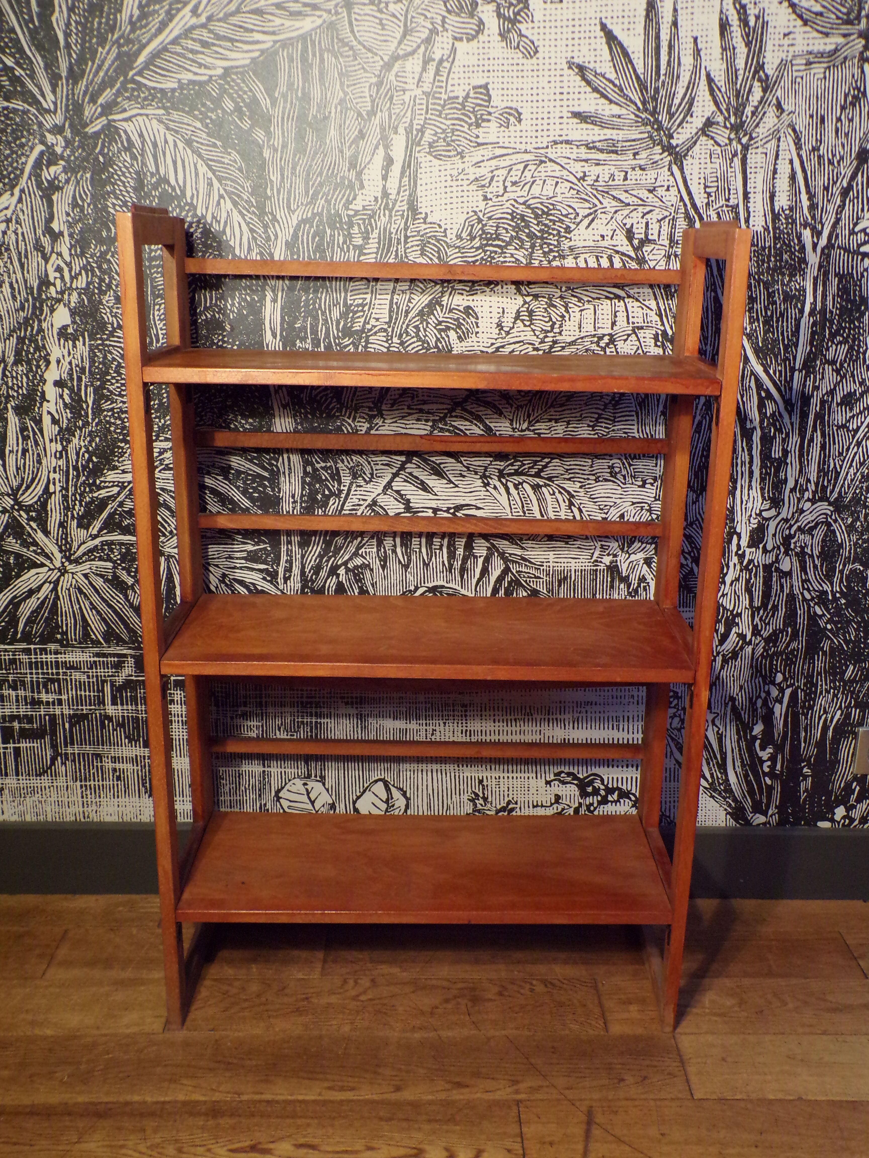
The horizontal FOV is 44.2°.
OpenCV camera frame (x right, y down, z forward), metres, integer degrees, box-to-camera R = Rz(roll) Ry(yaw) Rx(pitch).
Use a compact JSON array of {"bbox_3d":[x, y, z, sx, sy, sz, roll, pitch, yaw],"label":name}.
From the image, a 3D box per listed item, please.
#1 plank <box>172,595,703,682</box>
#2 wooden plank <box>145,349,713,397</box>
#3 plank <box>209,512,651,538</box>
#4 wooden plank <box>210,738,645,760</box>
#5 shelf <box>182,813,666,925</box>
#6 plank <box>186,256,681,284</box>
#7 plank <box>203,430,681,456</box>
[{"bbox_3d":[-0.007,0.077,1.472,0.670,0.019,0.266,1,18,0],"label":"plank"},{"bbox_3d":[-0.003,-0.268,1.367,0.670,0.019,0.266,1,17,0],"label":"wooden plank"},{"bbox_3d":[-0.005,-0.078,1.557,0.670,0.019,0.012,1,17,-1],"label":"plank"},{"bbox_3d":[-0.011,0.263,1.660,0.670,0.019,0.012,1,17,-1],"label":"wooden plank"},{"bbox_3d":[-0.013,0.420,1.575,0.670,0.019,0.266,0,17,0],"label":"shelf"},{"bbox_3d":[-0.002,-0.418,1.454,0.670,0.019,0.012,1,17,-1],"label":"plank"},{"bbox_3d":[-0.002,-0.194,1.522,0.670,0.019,0.012,1,17,-1],"label":"plank"}]

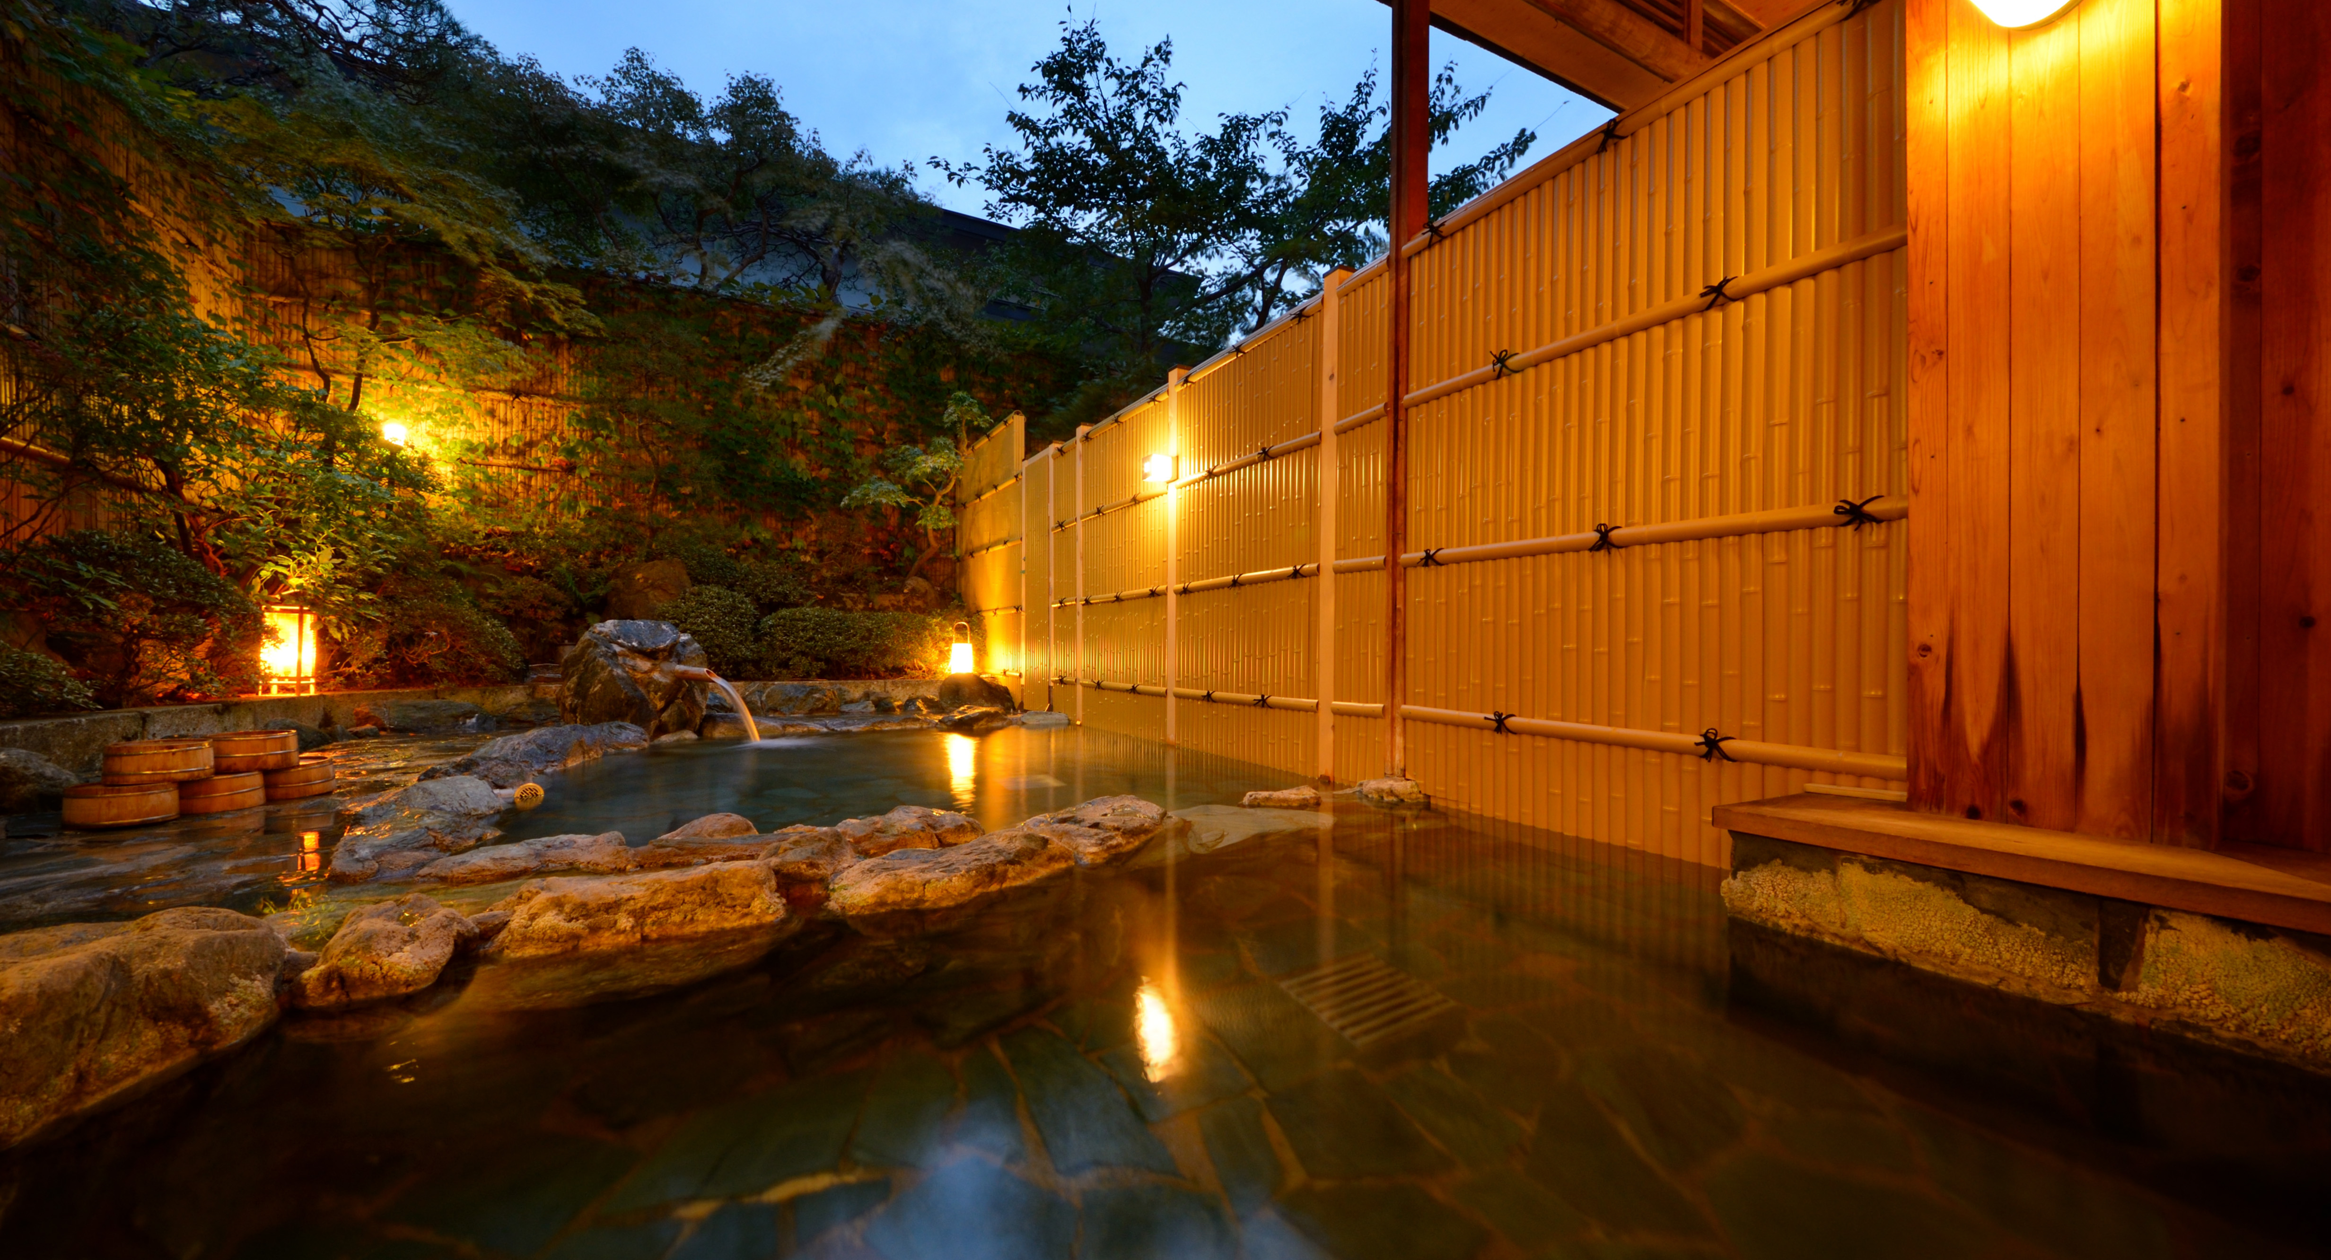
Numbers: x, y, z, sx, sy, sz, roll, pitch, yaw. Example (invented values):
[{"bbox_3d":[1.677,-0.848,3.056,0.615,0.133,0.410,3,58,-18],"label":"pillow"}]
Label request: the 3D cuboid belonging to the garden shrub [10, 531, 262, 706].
[{"bbox_3d":[-5.220,-0.049,4.020,0.720,0.890,0.820,0,-1,-30],"label":"garden shrub"}]

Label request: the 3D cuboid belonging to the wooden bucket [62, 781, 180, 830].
[{"bbox_3d":[-3.449,0.583,2.567,0.230,0.110,0.230,1,-1,0],"label":"wooden bucket"}]

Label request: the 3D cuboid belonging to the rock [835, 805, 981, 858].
[{"bbox_3d":[-0.785,0.608,2.360,0.410,0.150,0.200,0,-1,-19],"label":"rock"}]

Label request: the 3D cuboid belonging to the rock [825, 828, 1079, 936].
[{"bbox_3d":[-0.510,0.617,1.940,0.610,0.180,0.250,0,-1,-30],"label":"rock"}]

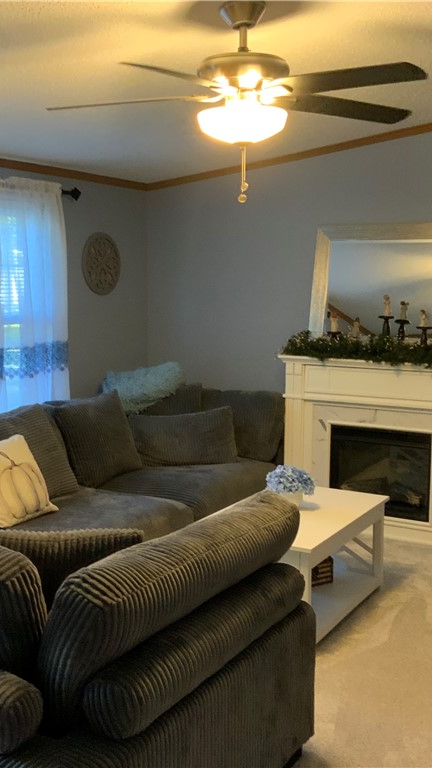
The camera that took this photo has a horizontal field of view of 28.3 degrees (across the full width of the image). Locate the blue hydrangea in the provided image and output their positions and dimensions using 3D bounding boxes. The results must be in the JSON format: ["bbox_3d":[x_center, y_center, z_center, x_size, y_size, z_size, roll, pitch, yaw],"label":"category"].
[{"bbox_3d":[0.333,0.432,3.859,0.215,0.140,0.215,0,7,0],"label":"blue hydrangea"}]

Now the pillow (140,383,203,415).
[{"bbox_3d":[-0.317,0.198,5.491,0.500,0.420,0.180,1,-8,7],"label":"pillow"}]

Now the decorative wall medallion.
[{"bbox_3d":[-0.744,-0.798,5.681,0.030,0.410,0.400,4,8,32],"label":"decorative wall medallion"}]

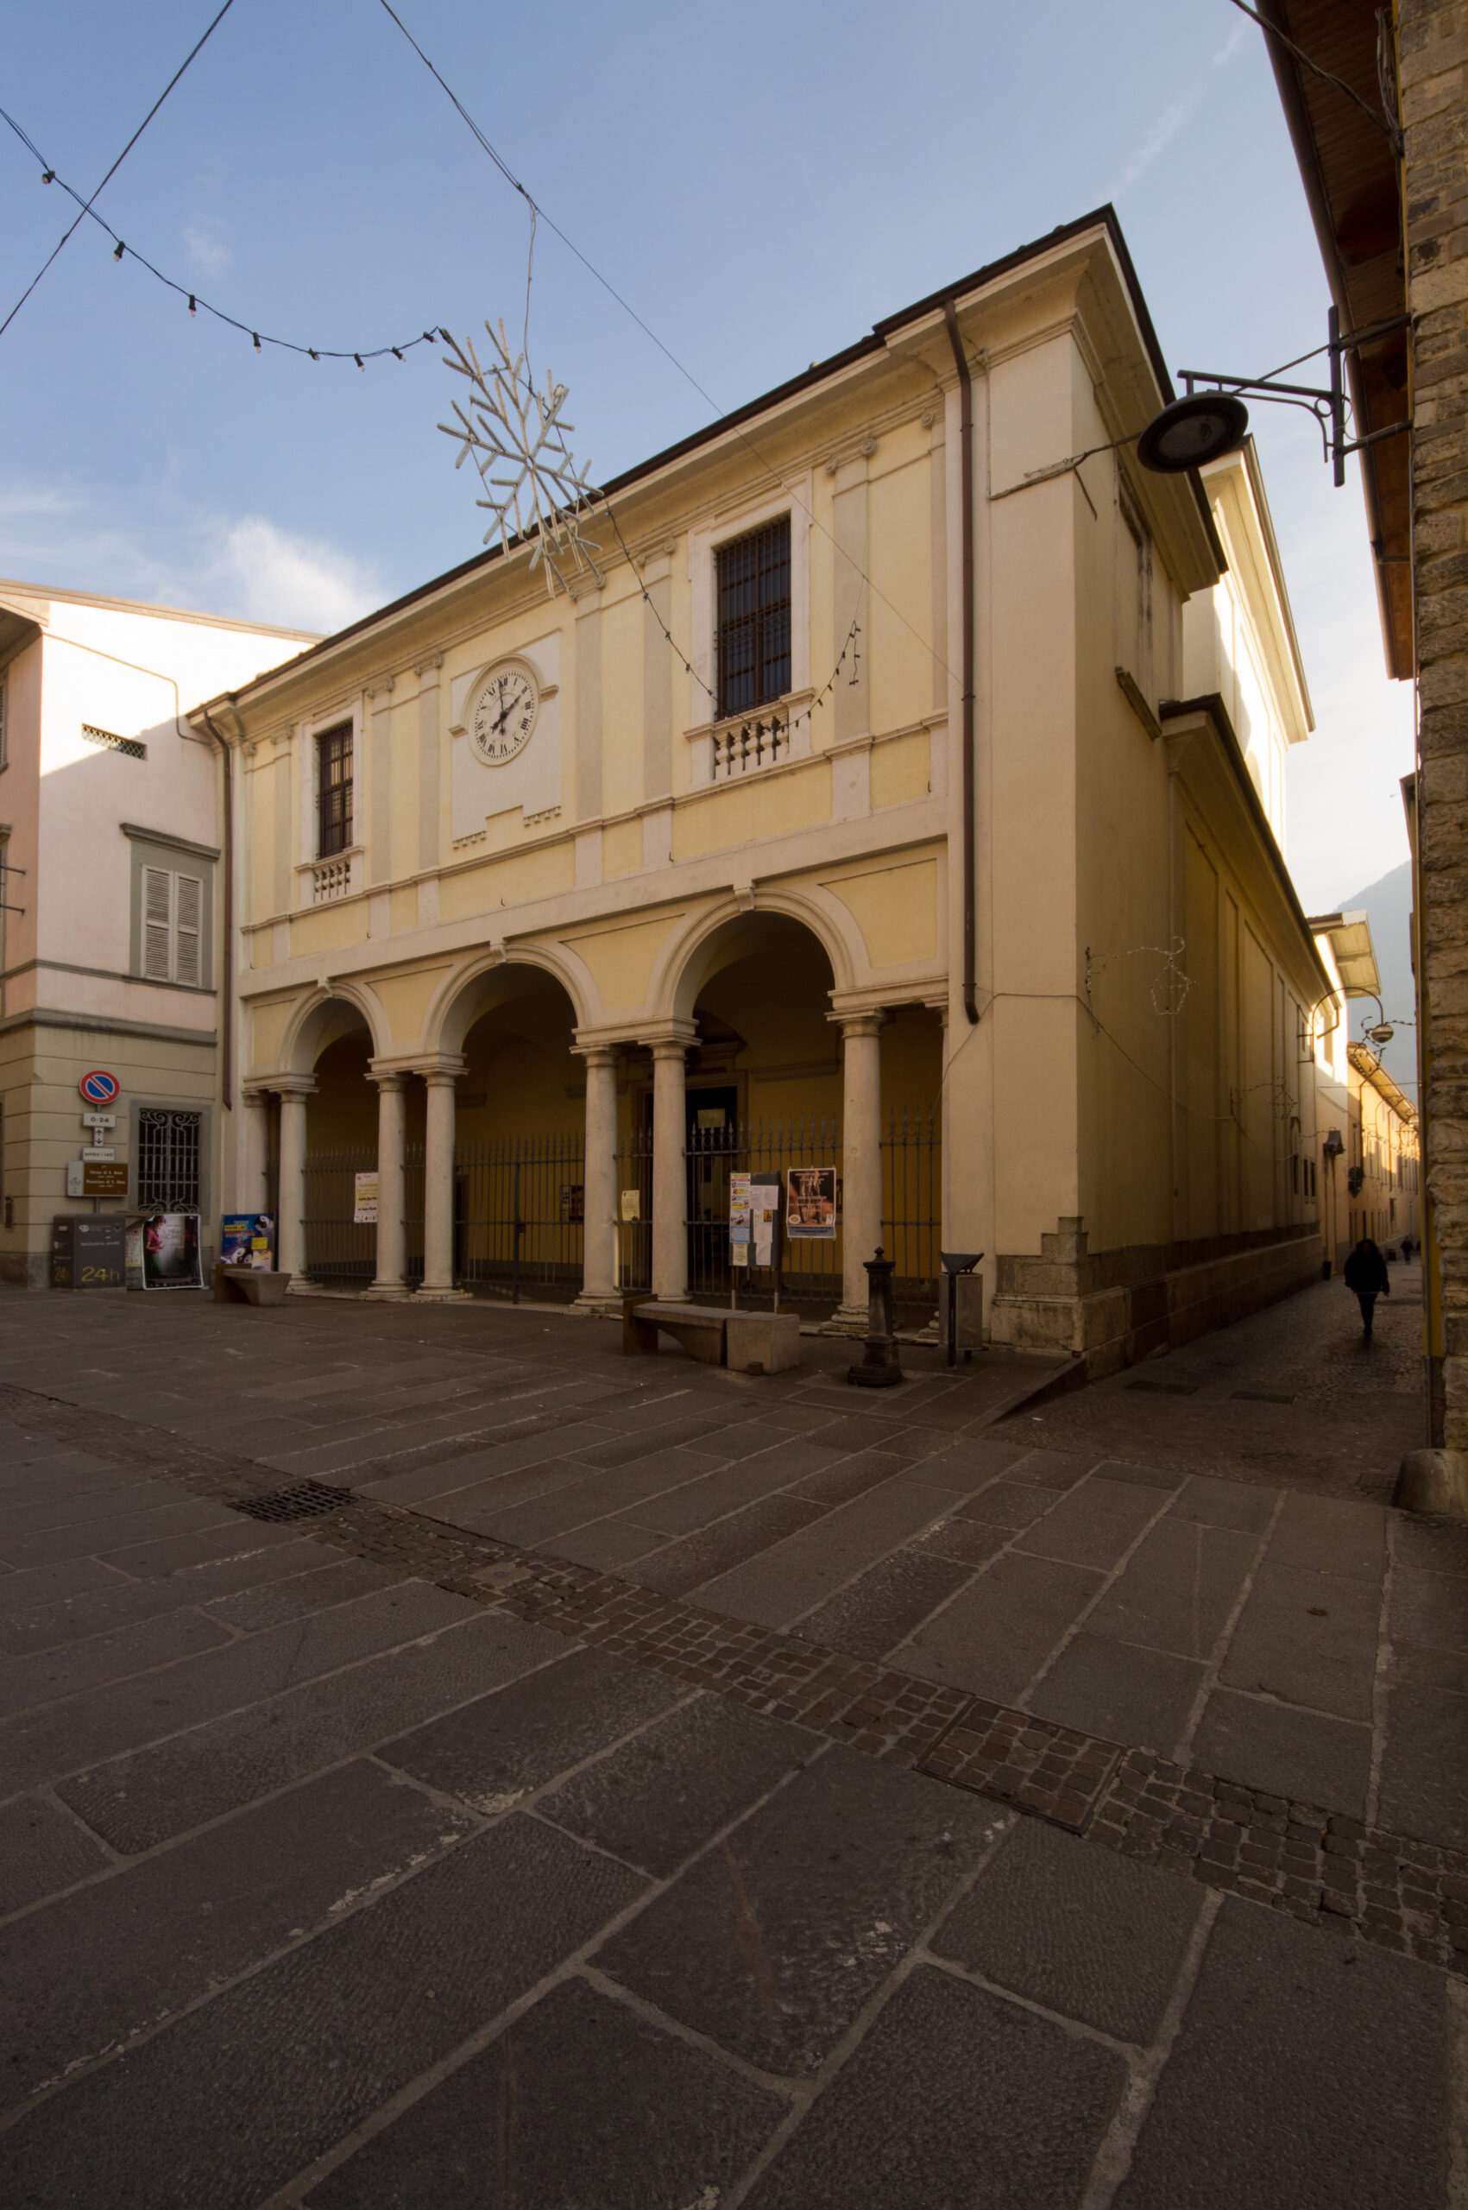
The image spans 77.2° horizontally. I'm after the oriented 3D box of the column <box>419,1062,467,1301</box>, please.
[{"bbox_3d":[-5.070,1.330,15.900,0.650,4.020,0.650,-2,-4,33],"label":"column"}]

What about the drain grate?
[{"bbox_3d":[-2.480,2.220,5.150,0.500,0.040,0.500,-2,-4,35],"label":"drain grate"}]

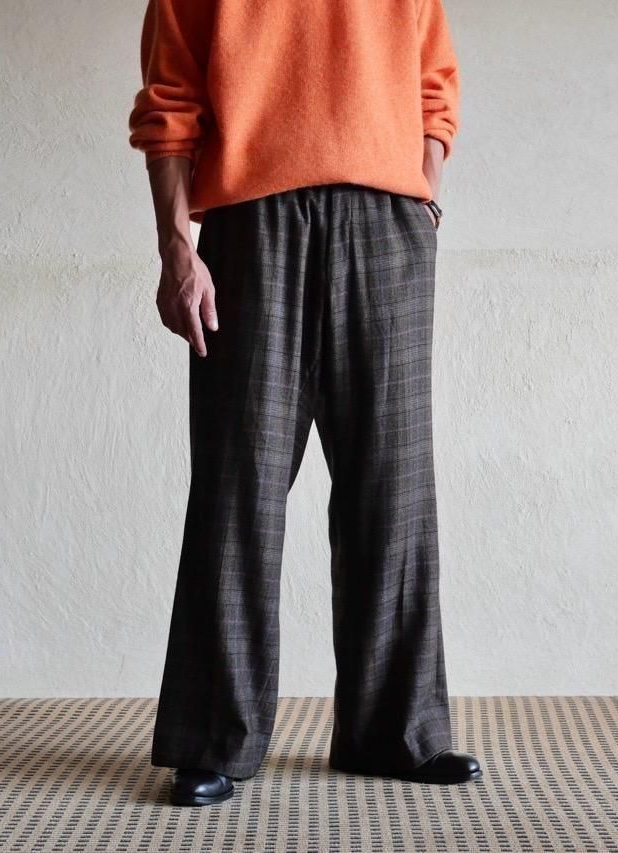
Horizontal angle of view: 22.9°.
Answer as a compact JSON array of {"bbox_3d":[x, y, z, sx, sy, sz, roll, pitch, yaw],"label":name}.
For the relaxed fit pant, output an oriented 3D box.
[{"bbox_3d":[-0.014,0.090,2.783,0.520,1.060,0.320,0,2,-8],"label":"relaxed fit pant"}]

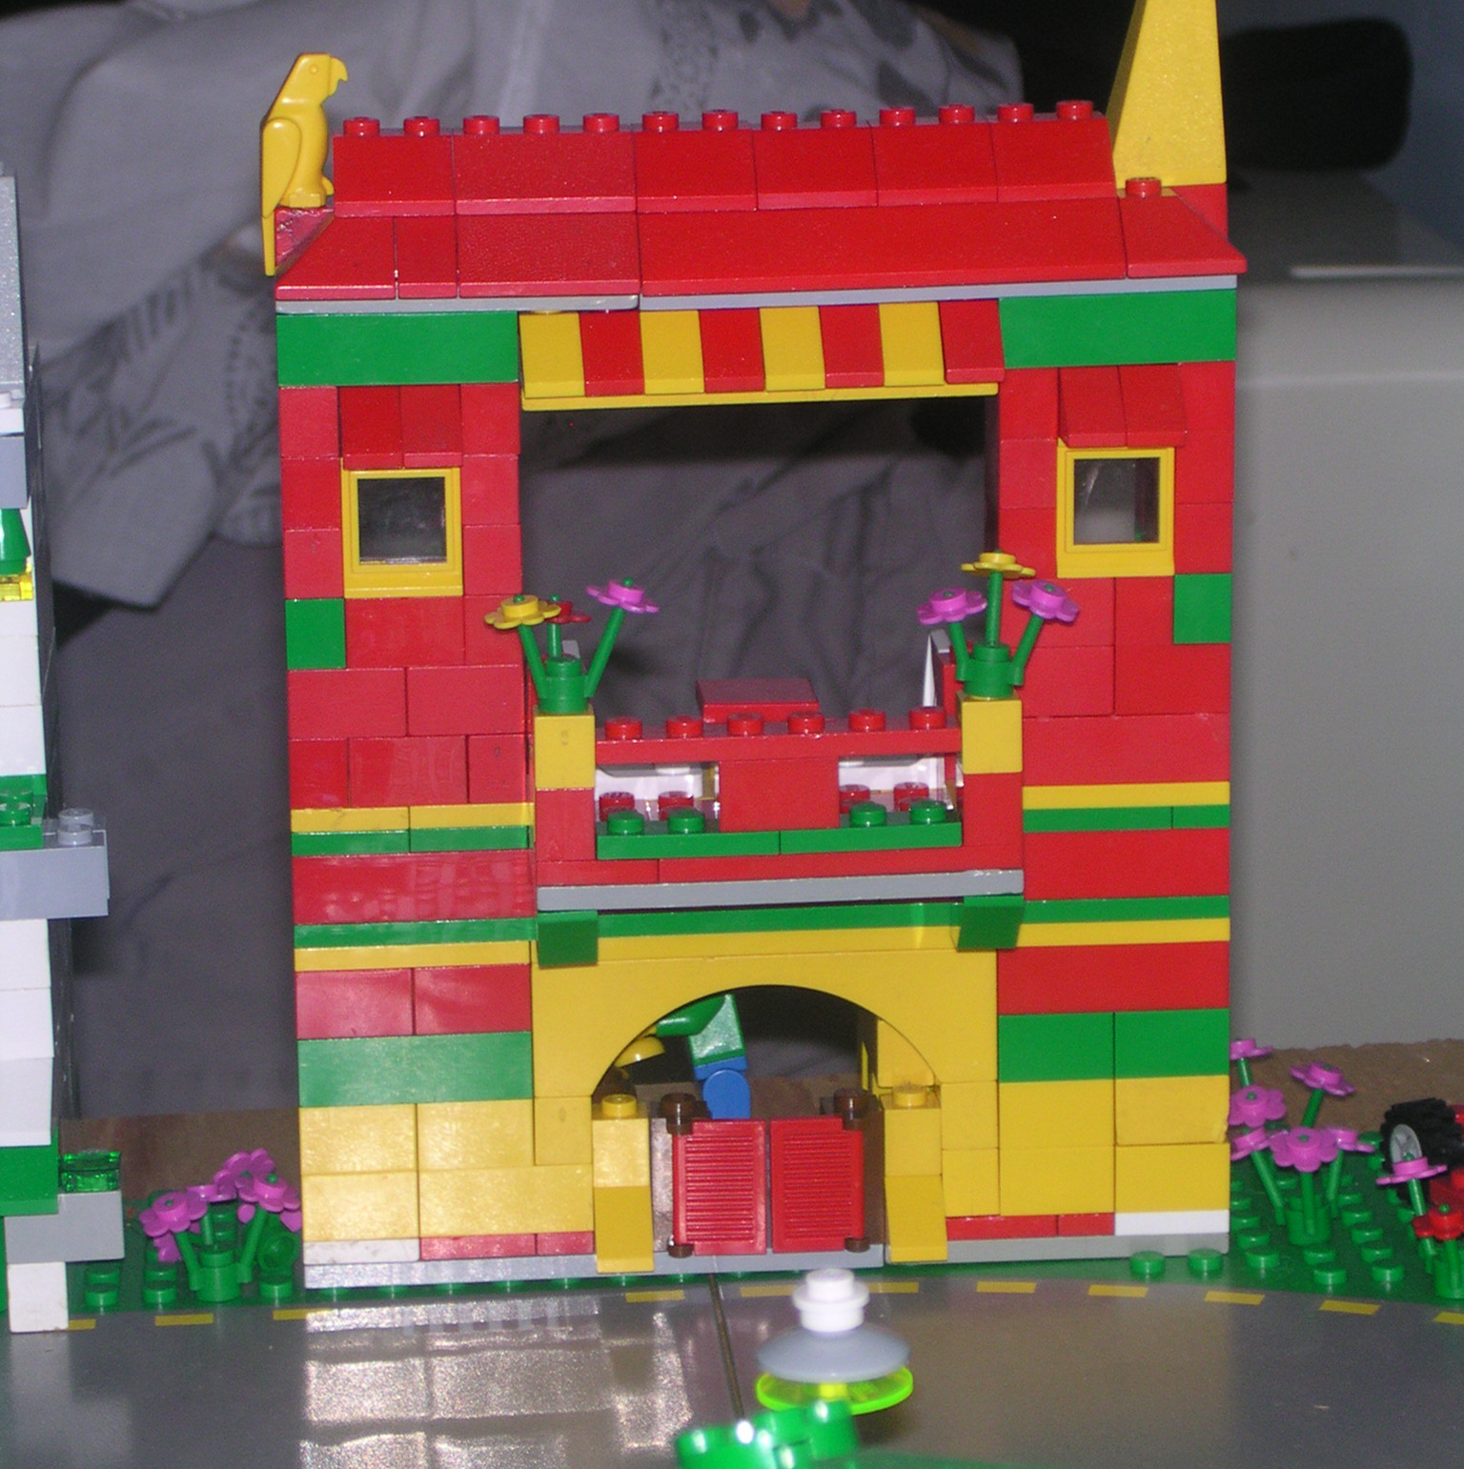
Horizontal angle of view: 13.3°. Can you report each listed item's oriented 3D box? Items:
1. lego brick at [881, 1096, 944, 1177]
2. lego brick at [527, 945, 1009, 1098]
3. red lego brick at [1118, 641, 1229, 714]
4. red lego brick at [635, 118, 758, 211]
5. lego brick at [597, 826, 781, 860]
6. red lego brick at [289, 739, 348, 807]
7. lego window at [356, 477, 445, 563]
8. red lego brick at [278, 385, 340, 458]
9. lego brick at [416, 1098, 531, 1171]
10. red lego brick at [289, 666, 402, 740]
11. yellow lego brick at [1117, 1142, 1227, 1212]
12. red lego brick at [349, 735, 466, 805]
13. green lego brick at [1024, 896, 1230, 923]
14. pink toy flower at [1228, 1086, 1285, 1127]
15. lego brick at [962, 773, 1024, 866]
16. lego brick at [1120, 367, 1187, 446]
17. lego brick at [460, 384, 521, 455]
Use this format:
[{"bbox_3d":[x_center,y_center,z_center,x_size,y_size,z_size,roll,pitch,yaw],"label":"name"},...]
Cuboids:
[{"bbox_3d":[0.025,0.055,0.864,0.008,0.011,0.008,-2,12,-5],"label":"lego brick"},{"bbox_3d":[0.004,0.039,0.860,0.064,0.020,0.008,-2,12,-5],"label":"lego brick"},{"bbox_3d":[0.060,-0.008,0.853,0.016,0.010,0.008,-2,12,-5],"label":"red lego brick"},{"bbox_3d":[-0.005,-0.077,0.836,0.016,0.011,0.016,-2,13,-5],"label":"red lego brick"},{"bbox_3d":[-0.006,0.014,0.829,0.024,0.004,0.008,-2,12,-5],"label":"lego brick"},{"bbox_3d":[-0.056,0.004,0.846,0.008,0.010,0.009,-2,12,-5],"label":"red lego brick"},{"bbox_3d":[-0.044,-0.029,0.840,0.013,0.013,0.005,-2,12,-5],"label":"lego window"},{"bbox_3d":[-0.056,-0.043,0.836,0.008,0.010,0.009,-2,13,-5],"label":"red lego brick"},{"bbox_3d":[-0.035,0.054,0.859,0.016,0.010,0.009,-2,12,-5],"label":"lego brick"},{"bbox_3d":[-0.052,-0.005,0.845,0.016,0.010,0.009,-2,12,-5],"label":"red lego brick"},{"bbox_3d":[0.061,0.061,0.868,0.016,0.010,0.008,-2,12,-5],"label":"yellow lego brick"},{"bbox_3d":[-0.044,0.004,0.848,0.016,0.010,0.009,-2,12,-5],"label":"red lego brick"},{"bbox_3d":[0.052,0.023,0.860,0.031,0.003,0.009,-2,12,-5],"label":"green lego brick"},{"bbox_3d":[0.074,0.053,0.891,0.010,0.003,0.010,-2,38,-5],"label":"pink toy flower"},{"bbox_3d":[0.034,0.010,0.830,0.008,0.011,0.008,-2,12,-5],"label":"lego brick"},{"bbox_3d":[0.056,-0.045,0.842,0.008,0.010,0.015,-2,12,-5],"label":"lego brick"},{"bbox_3d":[-0.033,-0.044,0.840,0.008,0.010,0.011,-2,12,-4],"label":"lego brick"}]

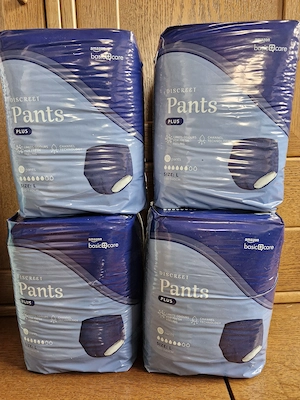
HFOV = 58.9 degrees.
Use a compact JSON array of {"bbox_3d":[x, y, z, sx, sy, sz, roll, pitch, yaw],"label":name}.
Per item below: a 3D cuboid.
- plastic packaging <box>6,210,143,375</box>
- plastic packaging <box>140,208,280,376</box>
[{"bbox_3d":[-0.113,0.144,0.479,0.186,0.255,0.137,-1,9,0],"label":"plastic packaging"},{"bbox_3d":[0.092,0.140,0.463,0.186,0.255,0.137,1,11,2],"label":"plastic packaging"}]

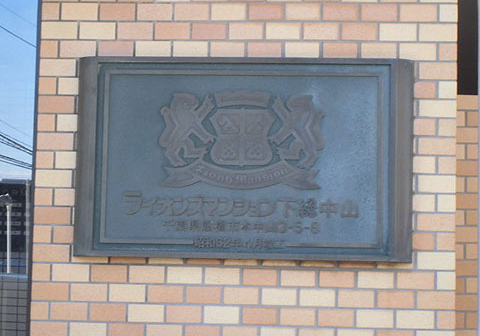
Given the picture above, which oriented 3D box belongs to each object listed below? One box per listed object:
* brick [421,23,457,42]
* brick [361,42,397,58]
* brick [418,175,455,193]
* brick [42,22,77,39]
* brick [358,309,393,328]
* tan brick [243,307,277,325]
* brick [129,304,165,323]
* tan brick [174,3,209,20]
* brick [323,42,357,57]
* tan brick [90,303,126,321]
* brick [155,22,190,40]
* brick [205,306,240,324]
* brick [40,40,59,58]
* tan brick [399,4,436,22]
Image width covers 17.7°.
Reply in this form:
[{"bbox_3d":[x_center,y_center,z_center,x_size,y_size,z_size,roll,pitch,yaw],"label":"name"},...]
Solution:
[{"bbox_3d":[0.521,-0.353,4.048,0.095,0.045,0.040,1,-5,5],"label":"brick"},{"bbox_3d":[0.365,-0.307,4.054,0.095,0.046,0.030,1,-6,5],"label":"brick"},{"bbox_3d":[0.509,0.042,4.004,0.095,0.046,0.030,1,-6,5],"label":"brick"},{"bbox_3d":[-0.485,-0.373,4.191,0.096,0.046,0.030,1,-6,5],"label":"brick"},{"bbox_3d":[0.350,0.389,3.979,0.095,0.046,0.030,1,-6,5],"label":"brick"},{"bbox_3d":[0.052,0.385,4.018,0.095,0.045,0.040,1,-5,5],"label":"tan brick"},{"bbox_3d":[-0.244,0.382,4.043,0.094,0.046,0.040,1,-6,5],"label":"brick"},{"bbox_3d":[-0.129,-0.414,4.116,0.094,0.046,0.040,1,-6,5],"label":"tan brick"},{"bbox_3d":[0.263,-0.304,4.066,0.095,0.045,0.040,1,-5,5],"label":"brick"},{"bbox_3d":[-0.350,0.383,4.096,0.096,0.046,0.030,1,-6,5],"label":"tan brick"},{"bbox_3d":[-0.179,-0.361,4.114,0.094,0.046,0.040,1,-6,5],"label":"brick"},{"bbox_3d":[-0.045,0.386,4.026,0.094,0.046,0.040,1,-6,5],"label":"brick"},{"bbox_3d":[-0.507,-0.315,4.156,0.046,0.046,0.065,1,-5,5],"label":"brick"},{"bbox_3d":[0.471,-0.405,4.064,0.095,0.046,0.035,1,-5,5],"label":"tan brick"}]

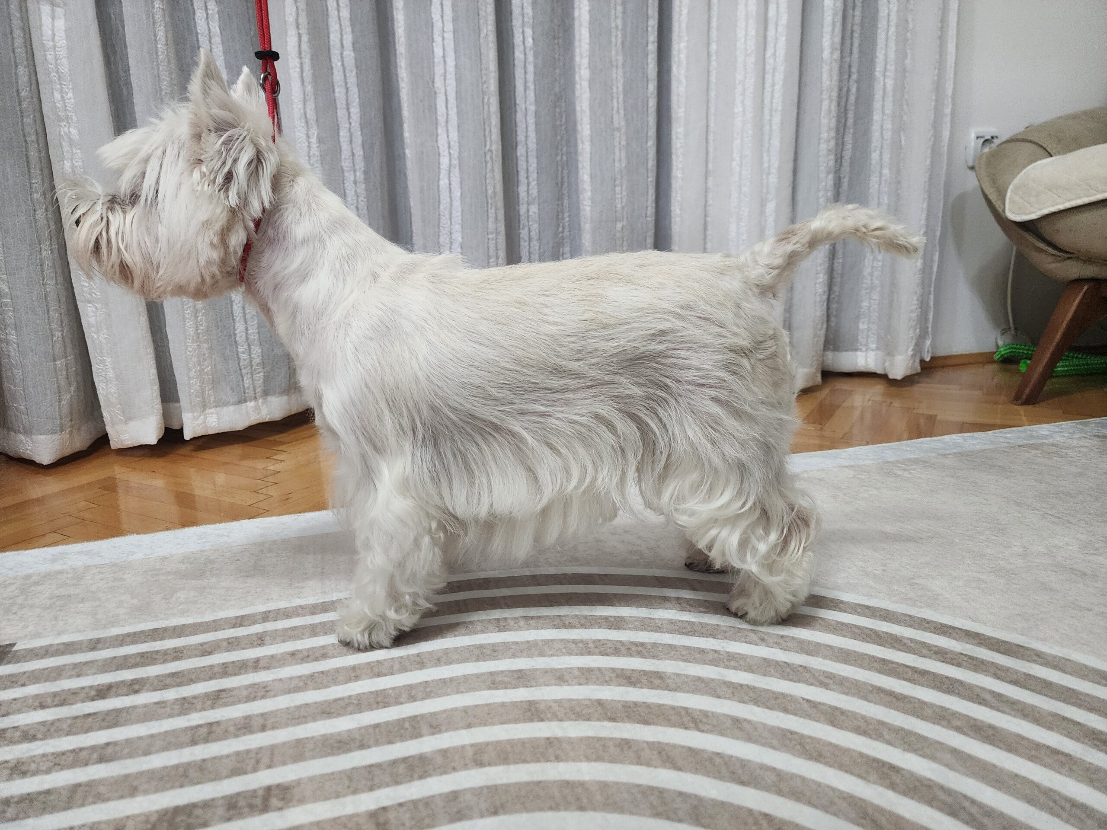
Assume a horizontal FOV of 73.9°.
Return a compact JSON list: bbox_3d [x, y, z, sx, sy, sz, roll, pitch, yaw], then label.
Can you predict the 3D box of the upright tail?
[{"bbox_3d":[0.209,-0.126,0.557,0.131,0.061,0.043,-2,13,-3],"label":"upright tail"}]

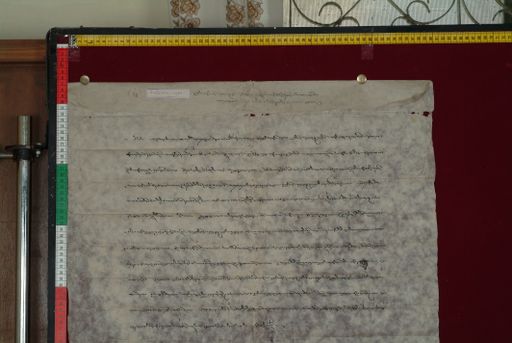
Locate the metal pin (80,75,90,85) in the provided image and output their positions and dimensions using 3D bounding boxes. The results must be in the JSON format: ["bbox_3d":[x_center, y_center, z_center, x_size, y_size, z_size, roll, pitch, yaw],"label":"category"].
[{"bbox_3d":[-0.281,-0.151,2.060,0.015,0.015,0.009,-1,-6,0],"label":"metal pin"}]

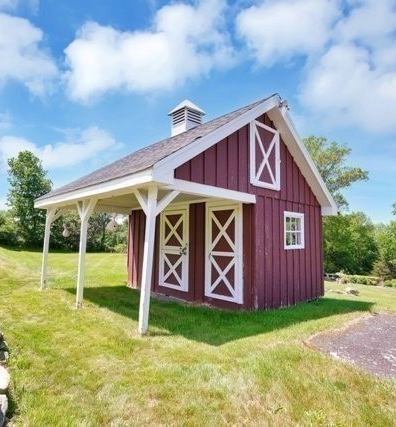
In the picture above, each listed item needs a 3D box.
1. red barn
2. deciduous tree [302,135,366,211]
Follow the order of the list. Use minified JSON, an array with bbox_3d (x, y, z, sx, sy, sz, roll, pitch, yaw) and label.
[{"bbox_3d":[-0.294,-0.480,7.147,5.870,5.220,5.460,4,-6,-44],"label":"red barn"},{"bbox_3d":[9.336,-0.750,20.000,6.600,10.200,6.600,-1,-4,25],"label":"deciduous tree"}]

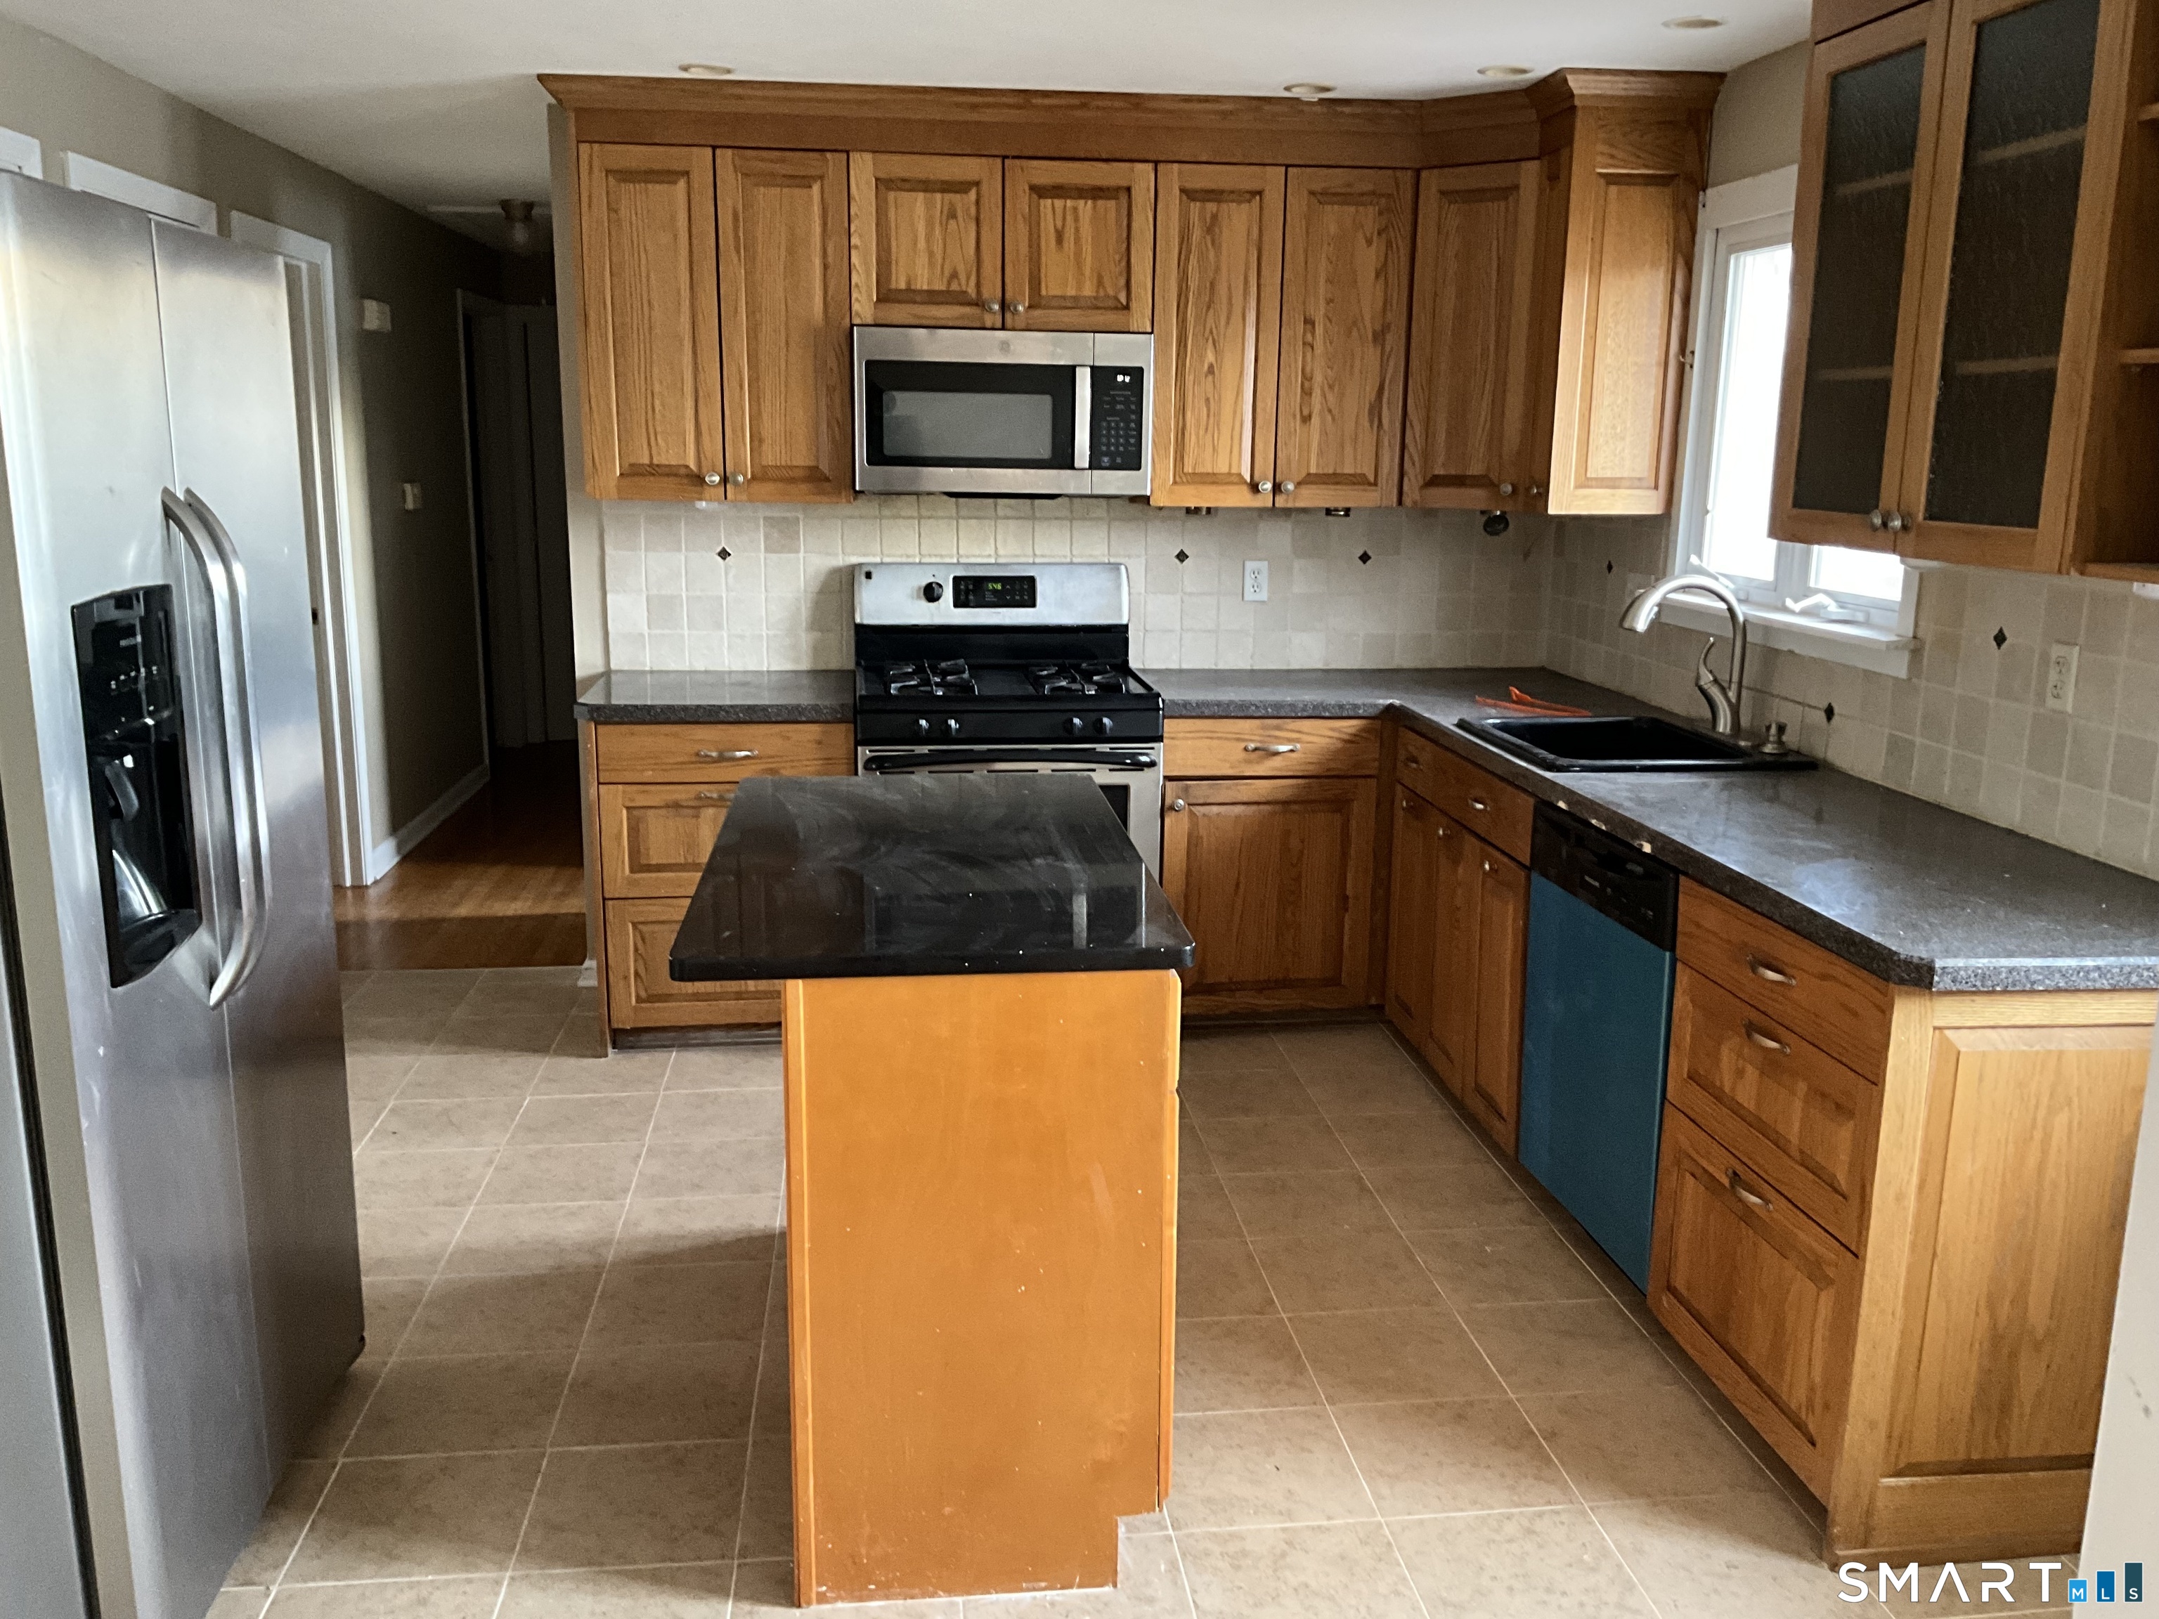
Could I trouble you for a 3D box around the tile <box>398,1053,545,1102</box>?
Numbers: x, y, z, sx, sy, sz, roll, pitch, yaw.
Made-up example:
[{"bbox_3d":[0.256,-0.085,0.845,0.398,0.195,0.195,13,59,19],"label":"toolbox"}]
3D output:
[{"bbox_3d":[-1.464,0.653,4.389,0.305,0.010,0.305,-1,12,-6],"label":"tile"}]

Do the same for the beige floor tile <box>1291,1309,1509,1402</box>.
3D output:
[{"bbox_3d":[0.538,0.934,3.083,0.305,0.010,0.305,-1,12,-6],"label":"beige floor tile"}]

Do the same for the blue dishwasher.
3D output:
[{"bbox_3d":[1.254,0.444,3.454,0.600,0.820,0.610,-1,12,-6],"label":"blue dishwasher"}]

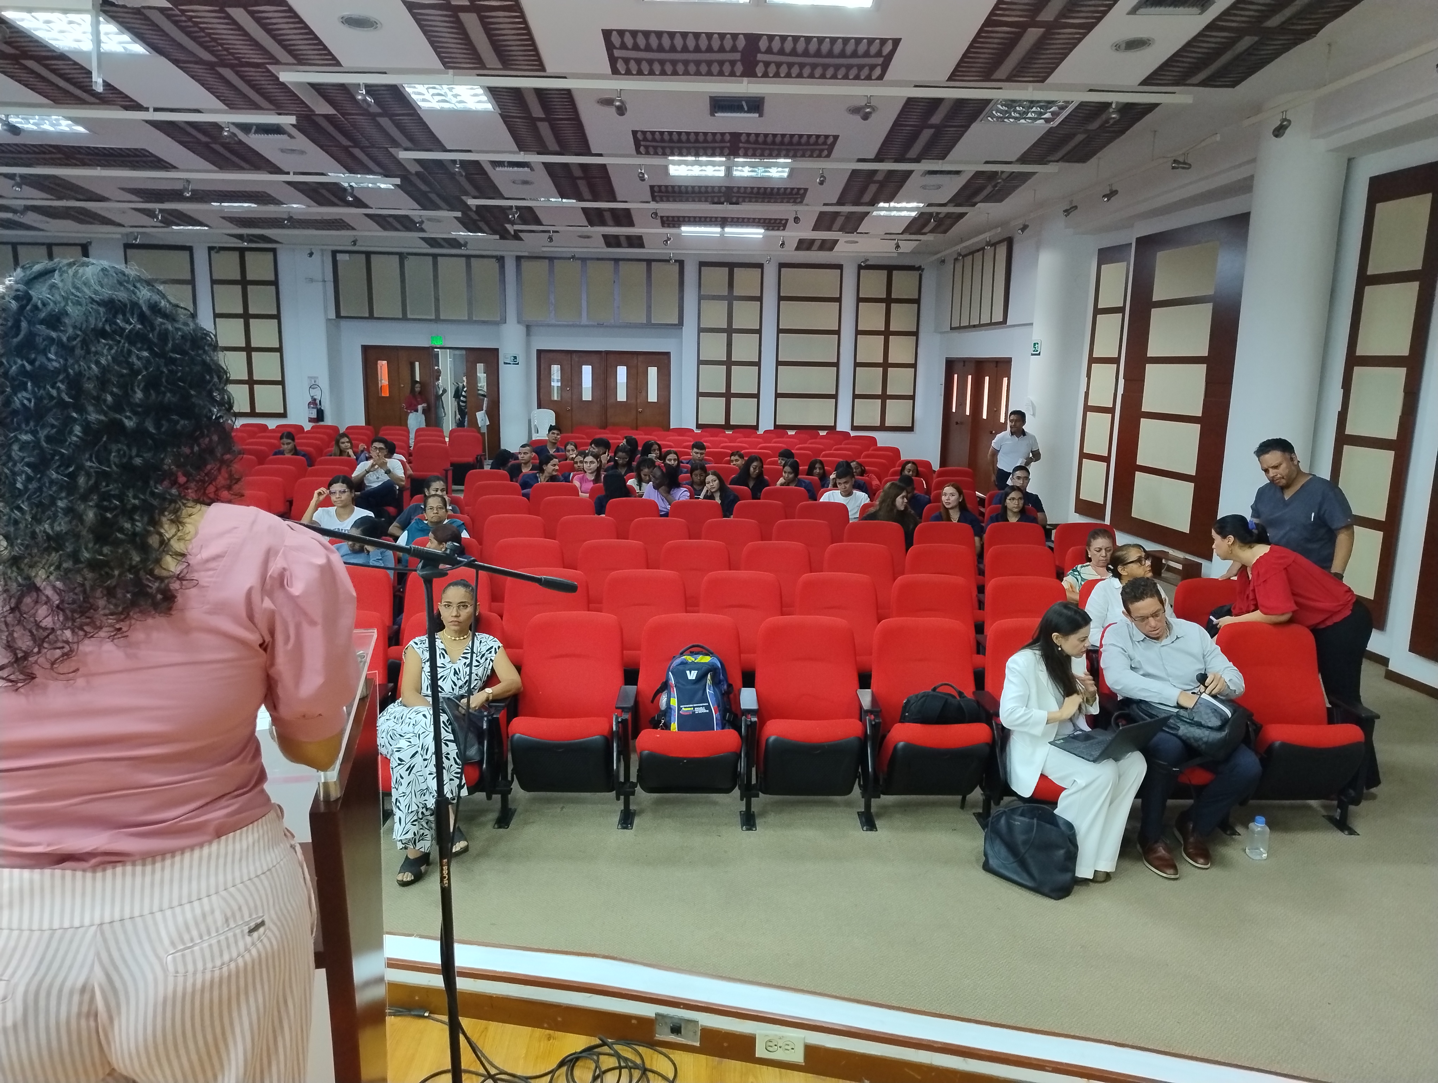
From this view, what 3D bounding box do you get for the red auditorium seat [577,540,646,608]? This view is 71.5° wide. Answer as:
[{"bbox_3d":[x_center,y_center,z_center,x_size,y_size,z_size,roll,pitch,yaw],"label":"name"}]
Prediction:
[{"bbox_3d":[-0.713,0.456,6.484,0.570,0.880,0.620,1,10,-2],"label":"red auditorium seat"}]

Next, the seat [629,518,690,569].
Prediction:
[{"bbox_3d":[-0.455,0.294,7.748,0.575,0.900,0.640,1,10,-1],"label":"seat"}]

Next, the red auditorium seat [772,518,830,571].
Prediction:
[{"bbox_3d":[0.633,0.305,7.477,0.580,0.865,0.610,1,11,-1],"label":"red auditorium seat"}]

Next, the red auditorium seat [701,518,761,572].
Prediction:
[{"bbox_3d":[0.096,0.296,7.468,0.580,0.865,0.610,1,11,-1],"label":"red auditorium seat"}]

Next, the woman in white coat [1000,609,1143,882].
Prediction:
[{"bbox_3d":[1.454,0.810,4.245,0.490,1.090,0.720,-6,13,-33],"label":"woman in white coat"}]

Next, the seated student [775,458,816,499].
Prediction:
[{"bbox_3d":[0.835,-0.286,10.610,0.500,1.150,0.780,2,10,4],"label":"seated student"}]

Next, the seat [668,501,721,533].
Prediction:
[{"bbox_3d":[-0.208,0.150,8.558,0.560,0.950,0.600,1,10,0],"label":"seat"}]

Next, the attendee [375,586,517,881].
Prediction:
[{"bbox_3d":[-1.178,0.779,4.441,0.550,1.120,0.860,1,10,2],"label":"attendee"}]

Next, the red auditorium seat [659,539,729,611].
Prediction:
[{"bbox_3d":[-0.170,0.489,6.769,0.560,0.920,0.600,1,10,-1],"label":"red auditorium seat"}]

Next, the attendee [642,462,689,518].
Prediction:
[{"bbox_3d":[-0.504,-0.139,9.118,0.470,1.100,0.720,2,11,6],"label":"attendee"}]

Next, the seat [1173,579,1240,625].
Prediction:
[{"bbox_3d":[2.873,0.736,5.656,0.560,0.950,0.600,1,10,0],"label":"seat"}]

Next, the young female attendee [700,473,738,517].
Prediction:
[{"bbox_3d":[-0.010,-0.115,9.117,0.480,1.060,0.720,1,11,-1],"label":"young female attendee"}]

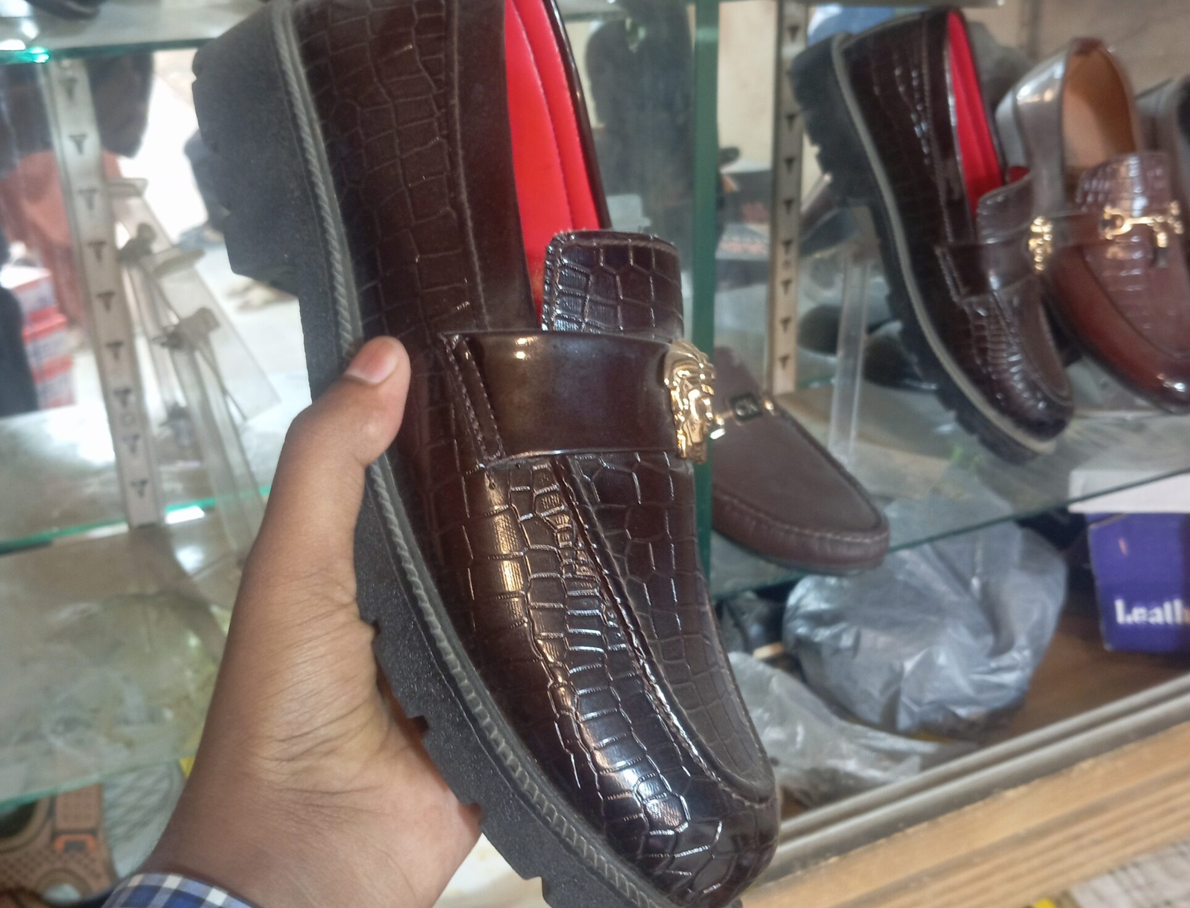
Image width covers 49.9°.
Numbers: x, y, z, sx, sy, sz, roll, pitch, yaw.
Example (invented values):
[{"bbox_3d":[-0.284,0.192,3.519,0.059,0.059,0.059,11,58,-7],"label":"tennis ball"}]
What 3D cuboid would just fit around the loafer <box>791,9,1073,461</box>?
[{"bbox_3d":[0.239,-0.137,0.809,0.108,0.300,0.105,-23,11,37],"label":"loafer"}]

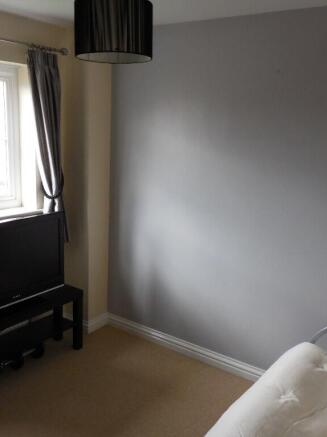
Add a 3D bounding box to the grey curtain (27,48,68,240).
[{"bbox_3d":[-0.814,-0.459,2.968,0.115,1.340,0.295,12,16,34],"label":"grey curtain"}]

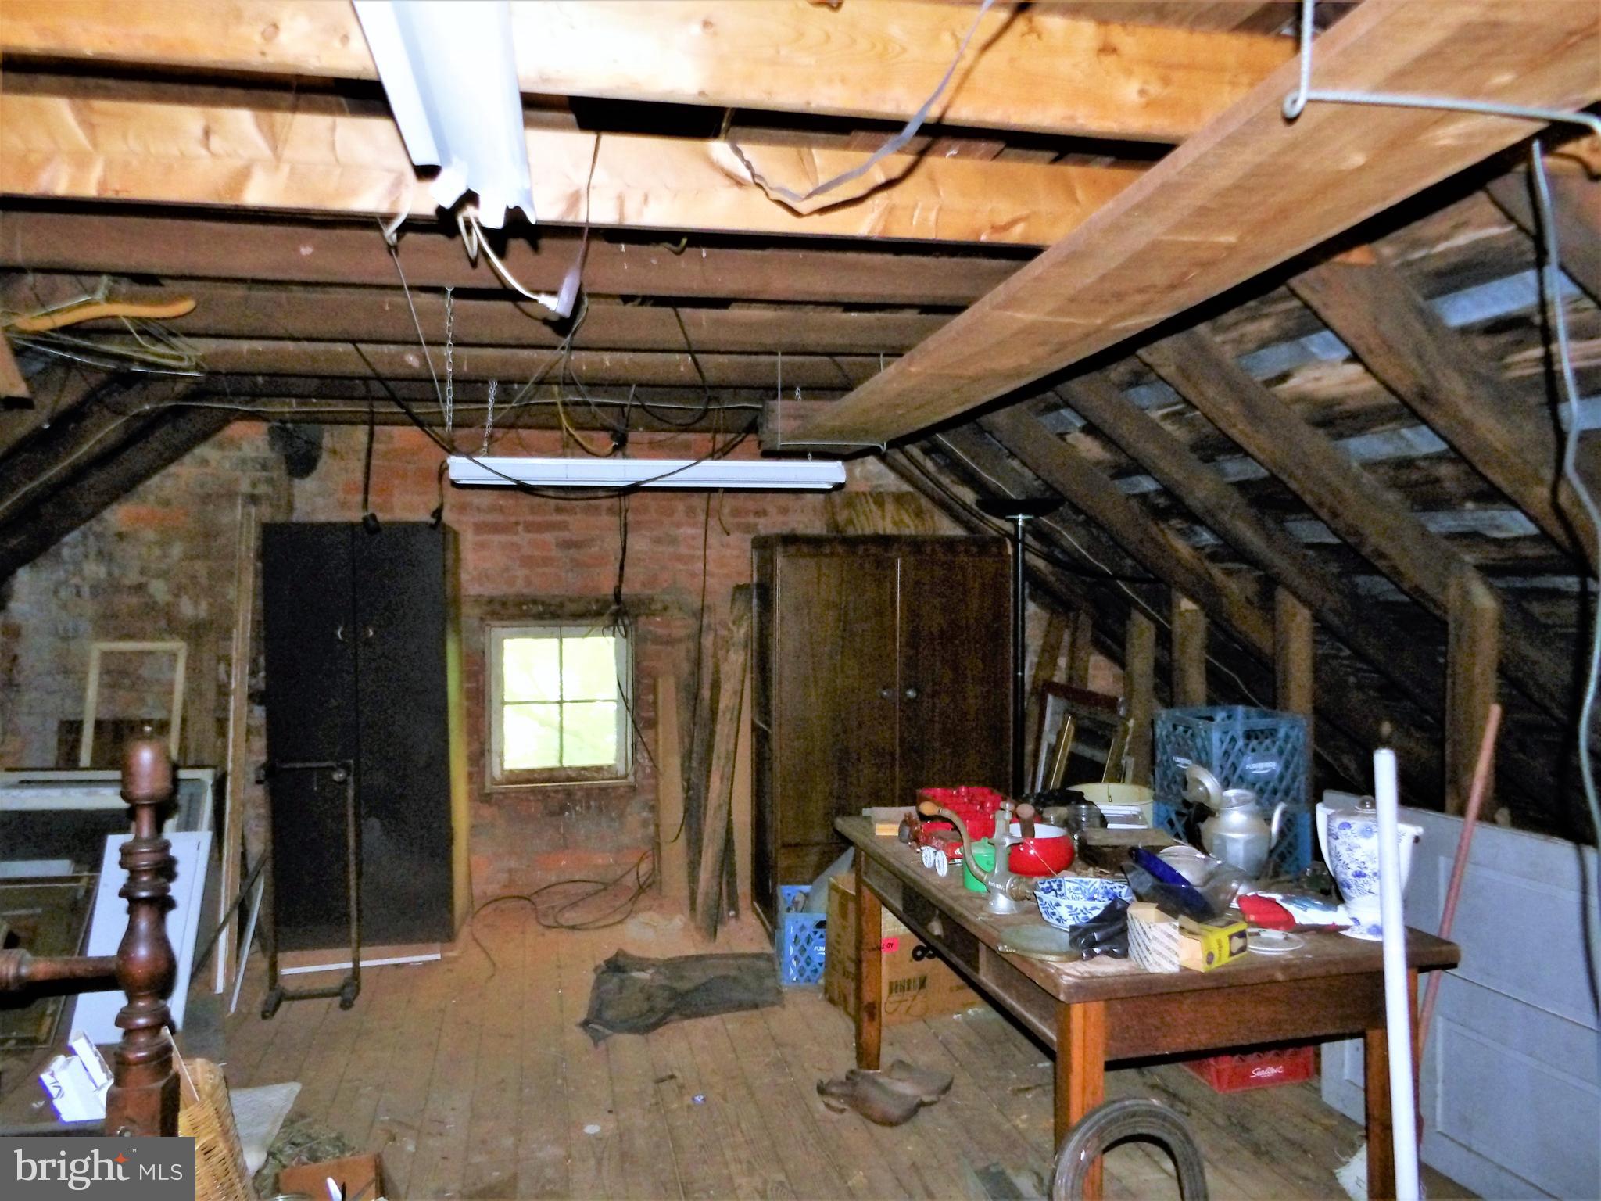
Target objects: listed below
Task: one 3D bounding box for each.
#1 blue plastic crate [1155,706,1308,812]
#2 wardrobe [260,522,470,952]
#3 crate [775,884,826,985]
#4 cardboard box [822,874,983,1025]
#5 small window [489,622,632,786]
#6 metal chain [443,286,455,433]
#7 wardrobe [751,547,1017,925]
[{"bbox_3d":[1.369,0.512,3.567,0.330,0.280,0.325,-1,3,-17],"label":"blue plastic crate"},{"bbox_3d":[-1.879,0.569,4.882,0.725,1.790,0.420,-1,3,-7],"label":"wardrobe"},{"bbox_3d":[0.083,1.332,4.450,0.330,0.278,0.335,-1,3,-7],"label":"crate"},{"bbox_3d":[0.393,1.258,4.124,0.510,0.455,0.310,-2,3,-25],"label":"cardboard box"},{"bbox_3d":[-1.165,0.499,5.394,0.680,0.785,0.090,-1,3,-10],"label":"small window"},{"bbox_3d":[-0.699,-0.479,2.208,0.016,0.310,0.016,-1,3,-13],"label":"metal chain"},{"bbox_3d":[0.347,0.580,5.011,1.032,1.715,0.610,-1,3,-11],"label":"wardrobe"}]

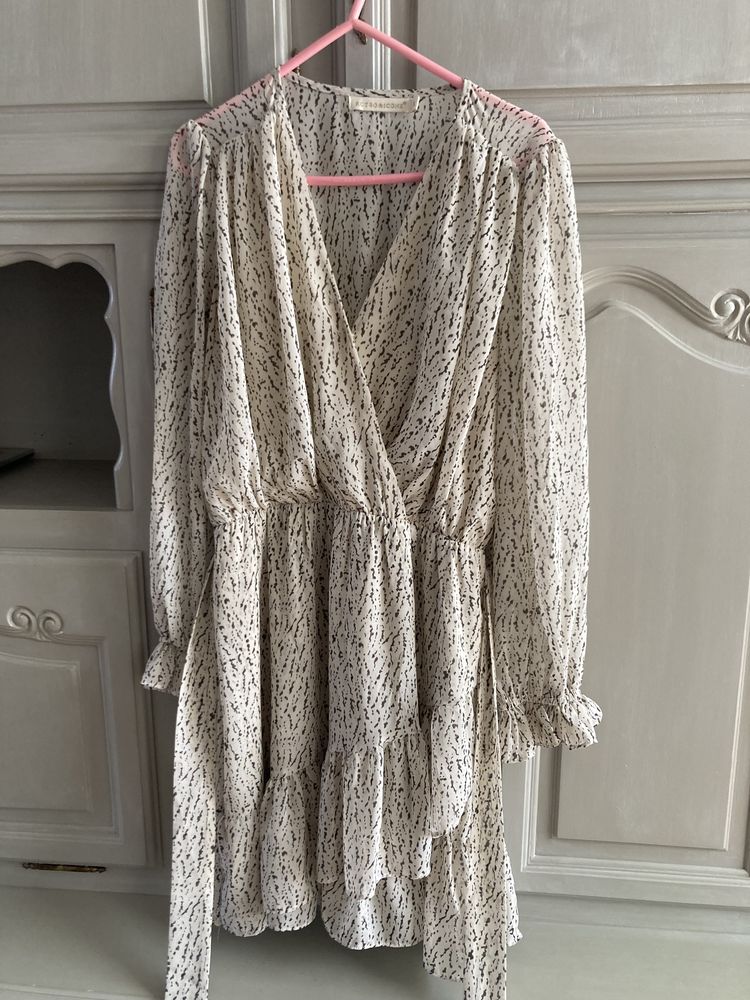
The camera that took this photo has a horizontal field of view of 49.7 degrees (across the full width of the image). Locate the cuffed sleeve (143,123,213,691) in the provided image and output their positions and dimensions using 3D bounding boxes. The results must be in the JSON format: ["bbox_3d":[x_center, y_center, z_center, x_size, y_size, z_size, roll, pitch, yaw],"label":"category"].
[{"bbox_3d":[-0.211,-0.080,0.885,0.090,0.620,0.100,4,11,9],"label":"cuffed sleeve"}]

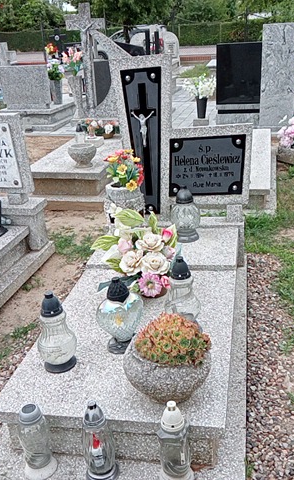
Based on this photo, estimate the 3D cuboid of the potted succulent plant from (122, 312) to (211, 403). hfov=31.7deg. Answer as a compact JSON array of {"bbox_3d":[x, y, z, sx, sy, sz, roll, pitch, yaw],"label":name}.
[{"bbox_3d":[0.064,0.373,1.676,0.283,0.271,0.283,-3,20,1],"label":"potted succulent plant"}]

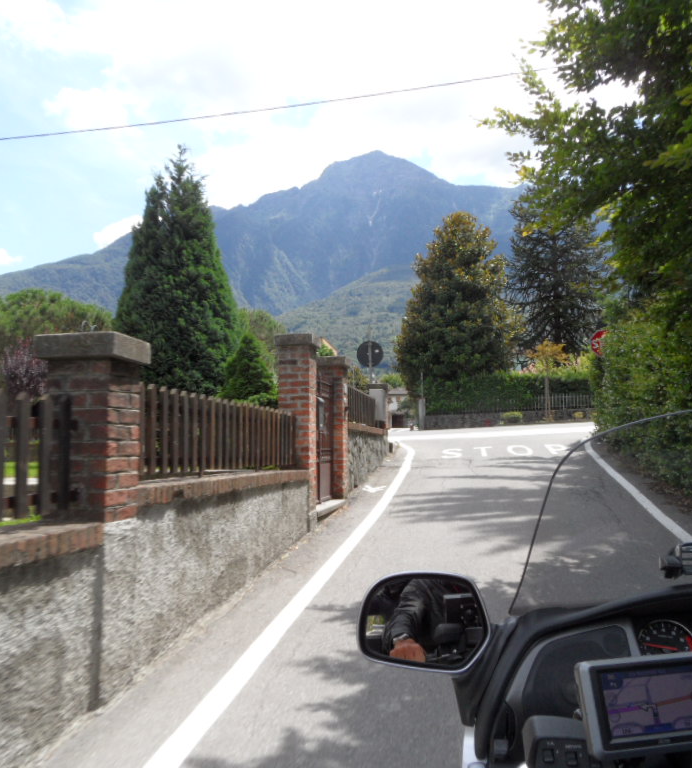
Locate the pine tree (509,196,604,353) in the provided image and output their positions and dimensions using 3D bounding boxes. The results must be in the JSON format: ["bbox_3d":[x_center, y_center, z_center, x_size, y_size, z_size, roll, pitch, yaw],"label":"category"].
[{"bbox_3d":[8.894,-3.543,29.612,4.200,9.299,4.200,0,-5,0],"label":"pine tree"}]

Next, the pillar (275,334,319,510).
[{"bbox_3d":[-0.463,0.384,6.893,0.360,1.680,0.370,-1,-5,10],"label":"pillar"}]

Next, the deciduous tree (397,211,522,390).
[{"bbox_3d":[3.969,-2.580,25.200,4.300,7.184,4.300,0,-5,0],"label":"deciduous tree"}]

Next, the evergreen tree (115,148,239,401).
[{"bbox_3d":[-2.865,-1.402,11.781,2.200,5.242,2.200,0,-5,0],"label":"evergreen tree"}]

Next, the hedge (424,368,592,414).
[{"bbox_3d":[5.097,0.232,22.000,6.000,1.500,1.000,1,-5,-8],"label":"hedge"}]

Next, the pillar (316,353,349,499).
[{"bbox_3d":[-0.151,0.515,8.141,0.360,1.620,0.360,-1,-5,10],"label":"pillar"}]

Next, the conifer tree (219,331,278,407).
[{"bbox_3d":[-1.236,0.155,8.930,0.820,1.673,0.820,0,-5,0],"label":"conifer tree"}]

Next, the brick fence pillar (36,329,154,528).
[{"bbox_3d":[-1.160,0.213,3.263,0.385,0.840,0.375,-1,-5,10],"label":"brick fence pillar"}]

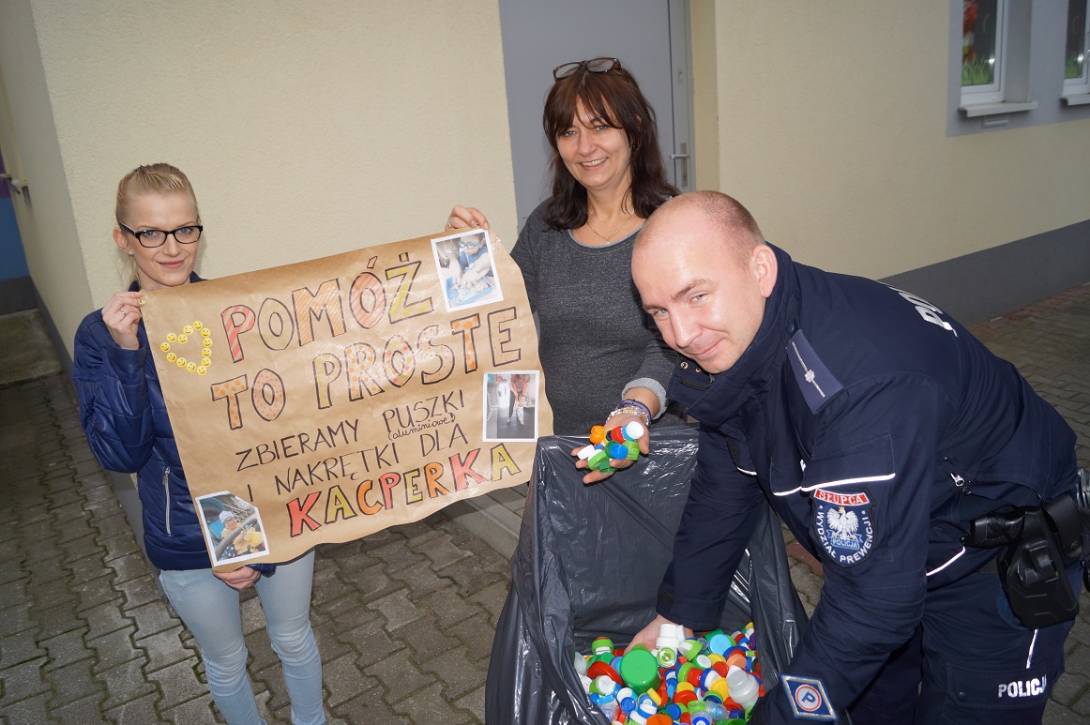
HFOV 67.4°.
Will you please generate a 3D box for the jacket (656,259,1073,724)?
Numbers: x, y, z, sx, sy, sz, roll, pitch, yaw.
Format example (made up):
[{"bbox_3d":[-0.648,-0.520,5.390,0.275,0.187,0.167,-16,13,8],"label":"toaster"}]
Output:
[{"bbox_3d":[0.415,0.179,1.201,0.640,0.580,0.540,-45,19,-4],"label":"jacket"}]

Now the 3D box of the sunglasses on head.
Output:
[{"bbox_3d":[0.099,-0.534,1.621,0.138,0.042,0.140,1,-24,18],"label":"sunglasses on head"}]

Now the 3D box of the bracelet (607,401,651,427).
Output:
[{"bbox_3d":[0.135,0.093,1.310,0.067,0.056,0.029,17,34,12],"label":"bracelet"}]

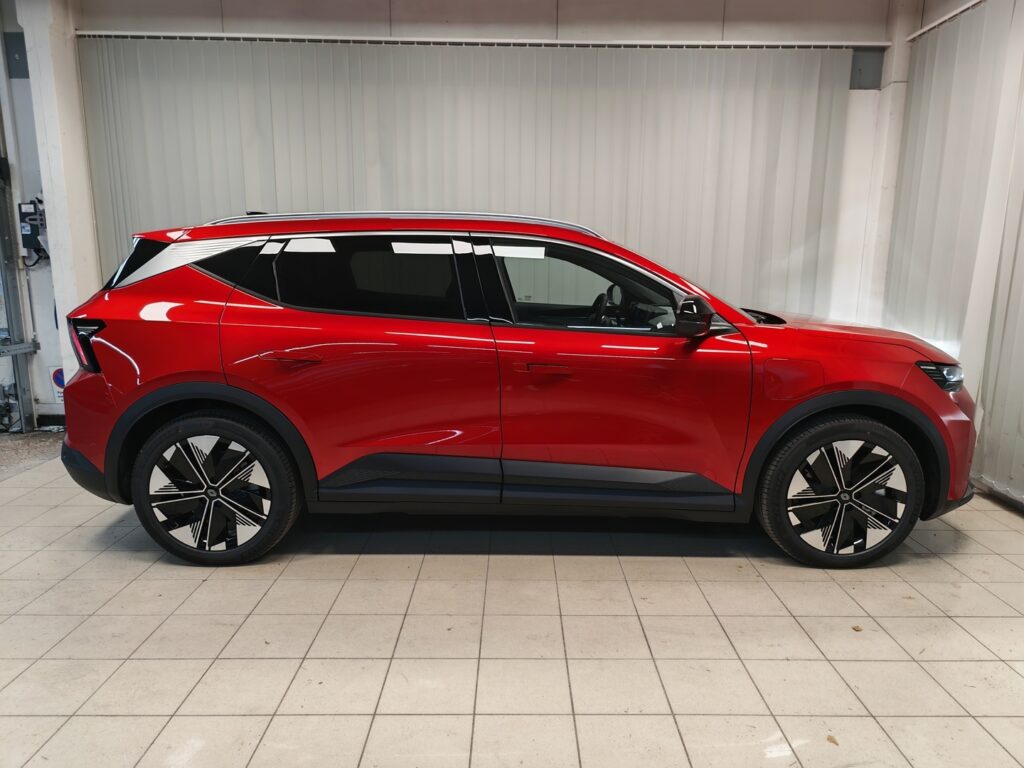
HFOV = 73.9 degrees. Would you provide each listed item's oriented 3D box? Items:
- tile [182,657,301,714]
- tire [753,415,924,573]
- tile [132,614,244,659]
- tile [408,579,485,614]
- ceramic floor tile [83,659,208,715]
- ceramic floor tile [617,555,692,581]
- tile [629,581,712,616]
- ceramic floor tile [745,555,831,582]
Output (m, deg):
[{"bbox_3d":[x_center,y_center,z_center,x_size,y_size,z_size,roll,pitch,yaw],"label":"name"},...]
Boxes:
[{"bbox_3d":[-0.863,0.969,2.182,0.298,0.010,0.298,0,9,0],"label":"tile"},{"bbox_3d":[1.464,0.457,3.061,0.710,0.710,0.235,0,10,0],"label":"tire"},{"bbox_3d":[-1.166,0.922,2.482,0.298,0.010,0.294,0,10,0],"label":"tile"},{"bbox_3d":[-0.260,0.867,2.751,0.295,0.010,0.294,0,10,0],"label":"tile"},{"bbox_3d":[-1.152,0.963,2.167,0.295,0.010,0.294,0,10,0],"label":"ceramic floor tile"},{"bbox_3d":[0.633,0.823,3.045,0.296,0.012,0.296,0,10,0],"label":"ceramic floor tile"},{"bbox_3d":[0.633,0.870,2.752,0.295,0.010,0.294,0,10,0],"label":"tile"},{"bbox_3d":[1.242,0.829,3.066,0.298,0.010,0.294,0,10,0],"label":"ceramic floor tile"}]

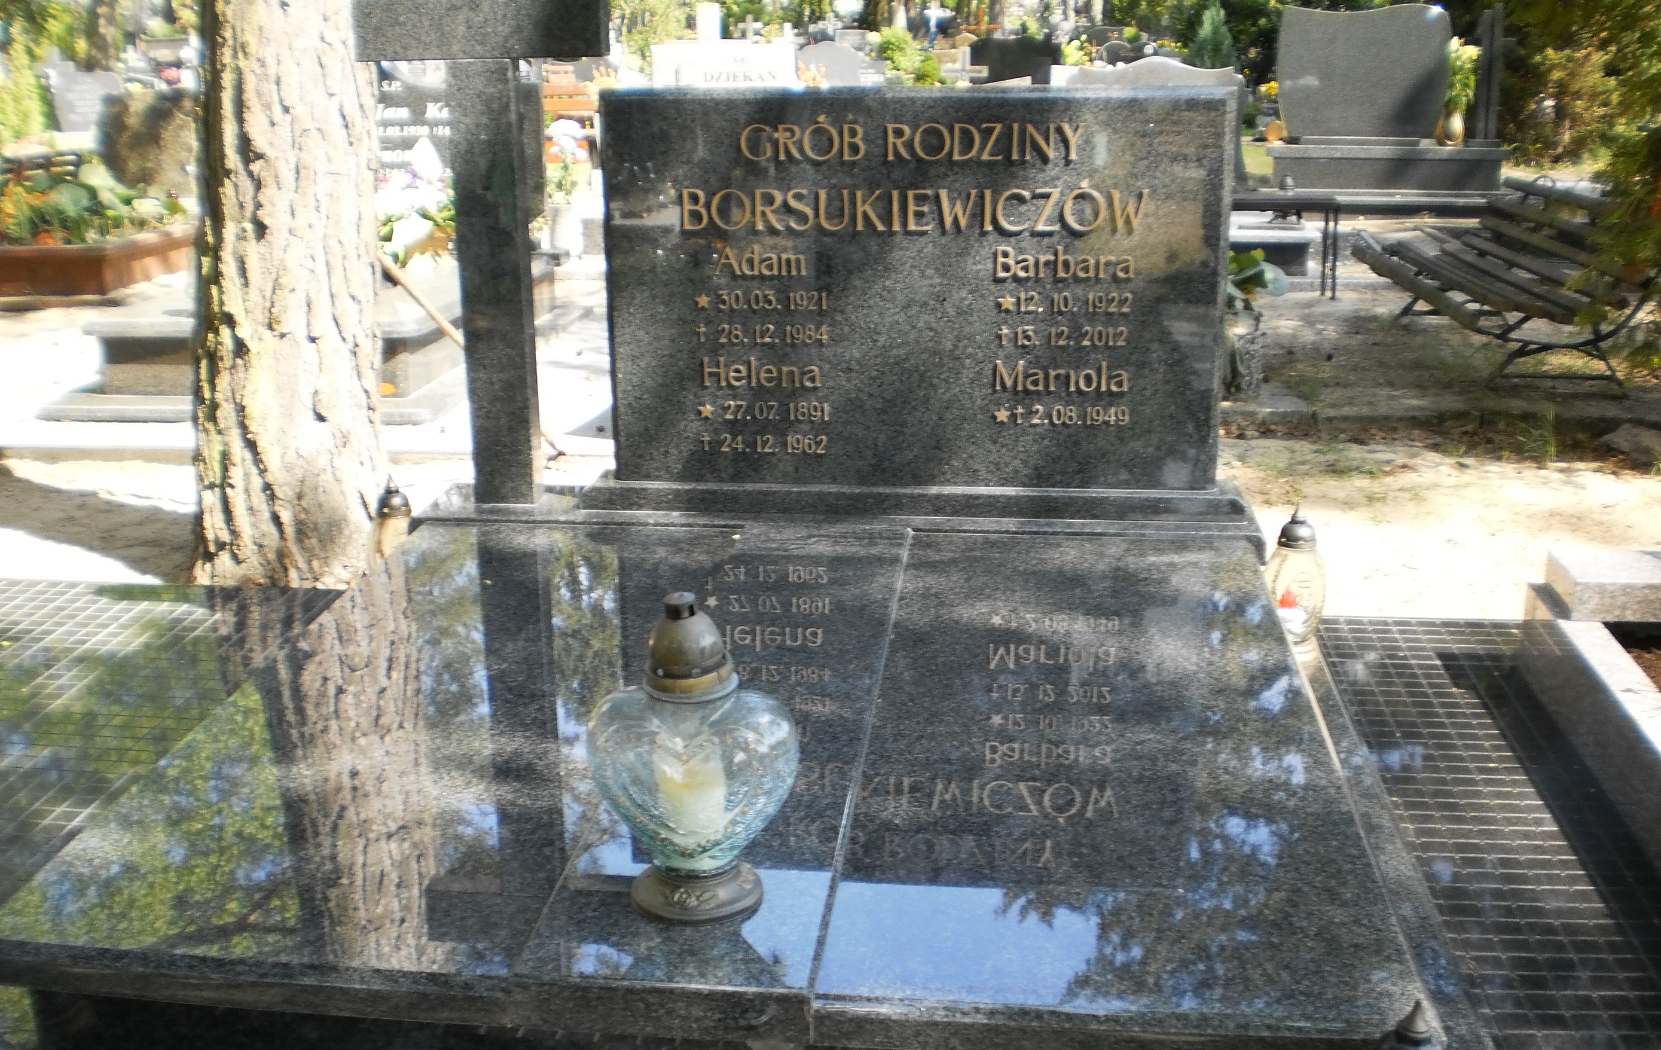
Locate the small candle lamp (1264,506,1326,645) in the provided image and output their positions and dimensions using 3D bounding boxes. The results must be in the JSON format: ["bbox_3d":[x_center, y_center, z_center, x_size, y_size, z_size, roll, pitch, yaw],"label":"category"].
[{"bbox_3d":[0.856,0.099,3.181,0.114,0.266,0.114,1,18,6],"label":"small candle lamp"}]

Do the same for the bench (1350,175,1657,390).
[{"bbox_3d":[2.859,-1.091,7.471,0.707,0.683,1.758,0,17,1],"label":"bench"}]

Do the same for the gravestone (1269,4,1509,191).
[{"bbox_3d":[3.430,-2.630,10.649,1.431,1.091,0.380,1,18,6],"label":"gravestone"}]

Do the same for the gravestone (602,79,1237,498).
[{"bbox_3d":[0.158,-0.445,3.293,1.170,0.740,0.100,1,18,6],"label":"gravestone"}]

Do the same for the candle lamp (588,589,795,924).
[{"bbox_3d":[-0.155,0.248,1.938,0.240,0.367,0.155,1,18,6],"label":"candle lamp"}]

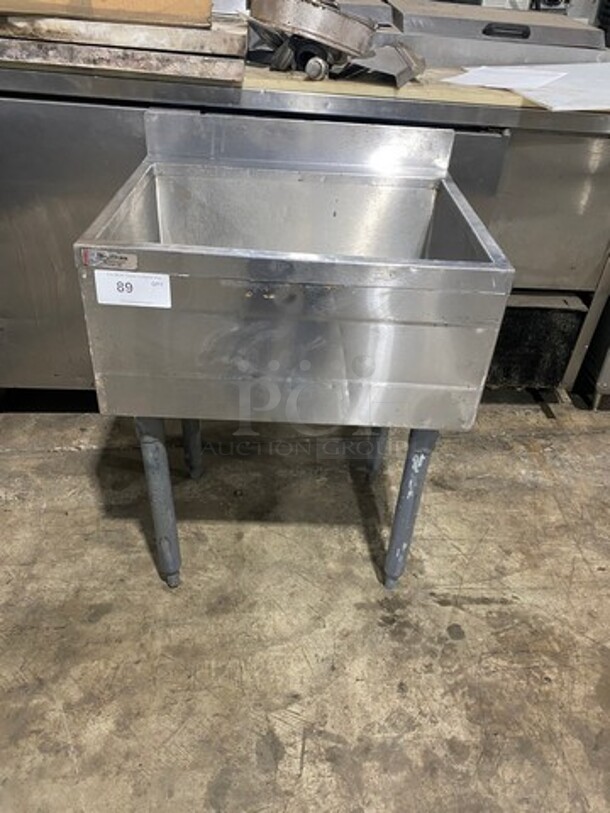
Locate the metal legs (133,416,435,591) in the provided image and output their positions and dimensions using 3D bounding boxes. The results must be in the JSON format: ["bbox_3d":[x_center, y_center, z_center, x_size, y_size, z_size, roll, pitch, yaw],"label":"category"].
[{"bbox_3d":[-0.040,0.095,1.313,0.505,0.469,0.388,3,35,-2],"label":"metal legs"}]

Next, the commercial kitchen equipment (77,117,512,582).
[{"bbox_3d":[-0.030,-0.078,1.237,0.609,0.839,0.506,3,35,-2],"label":"commercial kitchen equipment"}]

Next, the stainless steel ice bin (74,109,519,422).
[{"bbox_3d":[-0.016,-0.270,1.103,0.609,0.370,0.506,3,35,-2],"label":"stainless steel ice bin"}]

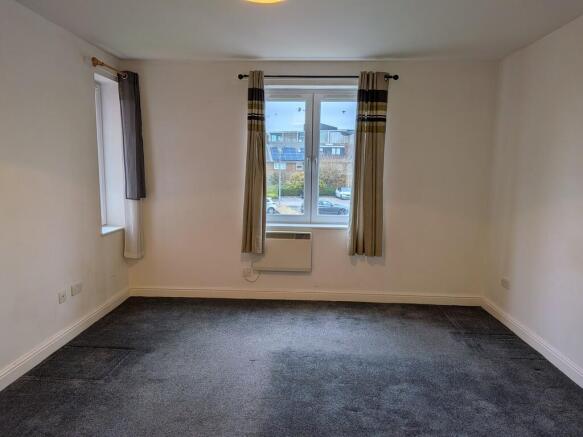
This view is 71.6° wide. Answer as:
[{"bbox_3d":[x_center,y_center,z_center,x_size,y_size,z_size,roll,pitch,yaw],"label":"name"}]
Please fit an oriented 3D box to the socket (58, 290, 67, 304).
[{"bbox_3d":[-1.753,0.605,3.110,0.014,0.086,0.086,1,7,2],"label":"socket"}]

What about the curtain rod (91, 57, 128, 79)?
[{"bbox_3d":[-1.618,-1.340,3.650,0.070,0.070,0.660,1,7,2],"label":"curtain rod"}]

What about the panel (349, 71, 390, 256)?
[{"bbox_3d":[0.756,-0.500,3.910,0.327,1.769,0.140,1,7,2],"label":"panel"}]

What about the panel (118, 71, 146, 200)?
[{"bbox_3d":[-1.575,-0.803,3.964,0.190,1.230,0.190,1,7,2],"label":"panel"}]

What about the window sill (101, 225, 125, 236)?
[{"bbox_3d":[-1.806,0.121,3.923,0.197,0.026,0.465,1,7,2],"label":"window sill"}]

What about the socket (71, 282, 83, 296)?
[{"bbox_3d":[-1.745,0.581,3.301,0.014,0.086,0.146,1,7,2],"label":"socket"}]

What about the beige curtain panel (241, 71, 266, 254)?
[{"bbox_3d":[-0.373,-0.522,3.955,0.233,1.767,0.130,1,7,2],"label":"beige curtain panel"}]

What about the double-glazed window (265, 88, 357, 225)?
[{"bbox_3d":[0.222,-0.631,4.219,1.200,1.390,0.070,1,7,2],"label":"double-glazed window"}]

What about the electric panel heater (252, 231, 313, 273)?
[{"bbox_3d":[-0.092,0.331,4.105,0.600,0.398,0.095,1,7,2],"label":"electric panel heater"}]

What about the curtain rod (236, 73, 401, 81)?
[{"bbox_3d":[0.248,-1.340,3.834,1.531,0.055,0.056,1,7,2],"label":"curtain rod"}]

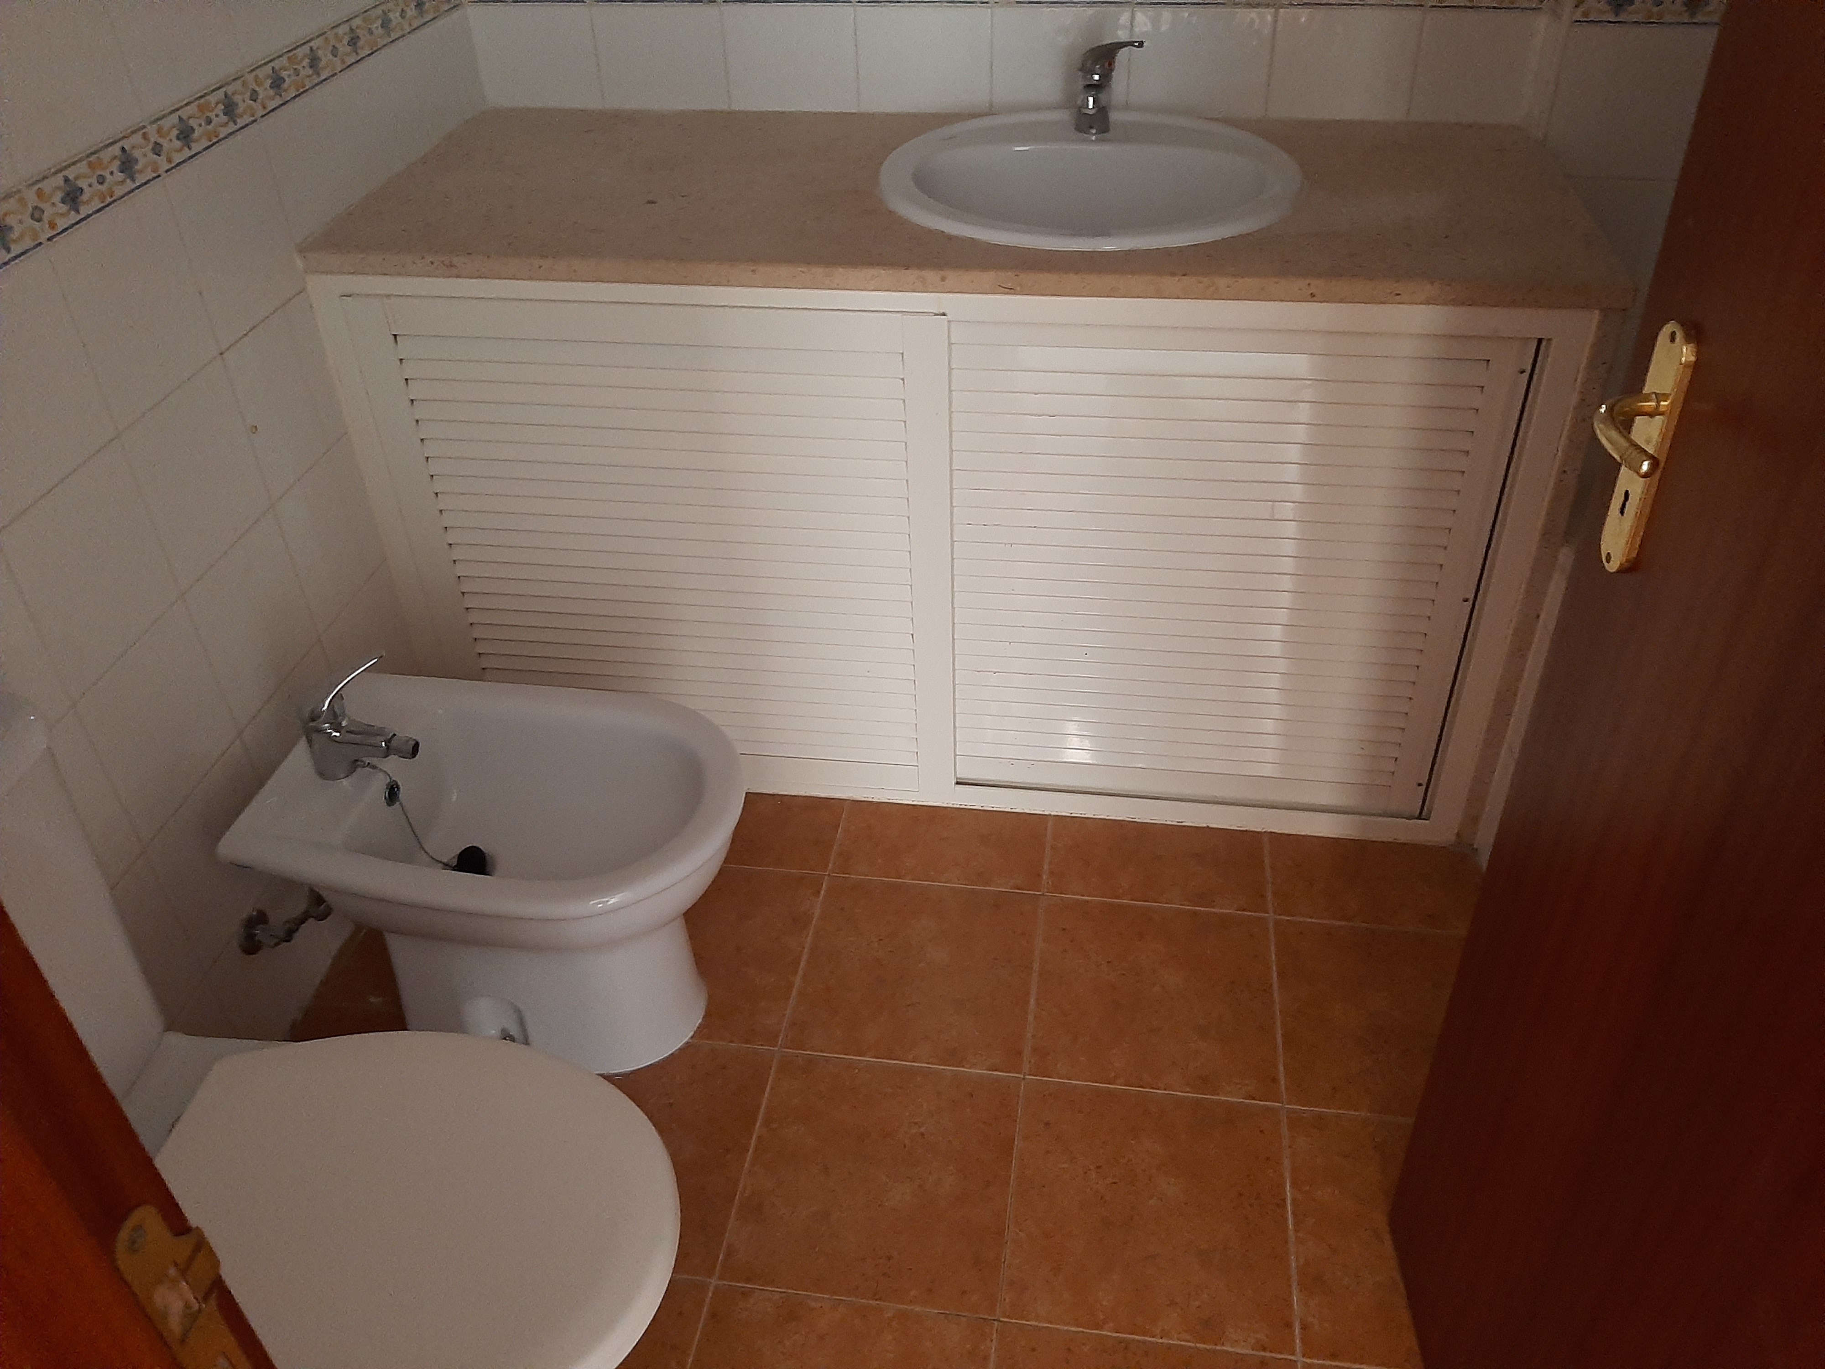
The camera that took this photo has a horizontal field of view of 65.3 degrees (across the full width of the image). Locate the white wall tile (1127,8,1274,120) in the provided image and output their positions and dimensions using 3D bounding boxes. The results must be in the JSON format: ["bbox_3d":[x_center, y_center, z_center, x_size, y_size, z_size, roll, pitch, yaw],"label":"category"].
[{"bbox_3d":[0.415,-0.895,2.058,0.200,0.172,0.010,4,38,8],"label":"white wall tile"}]

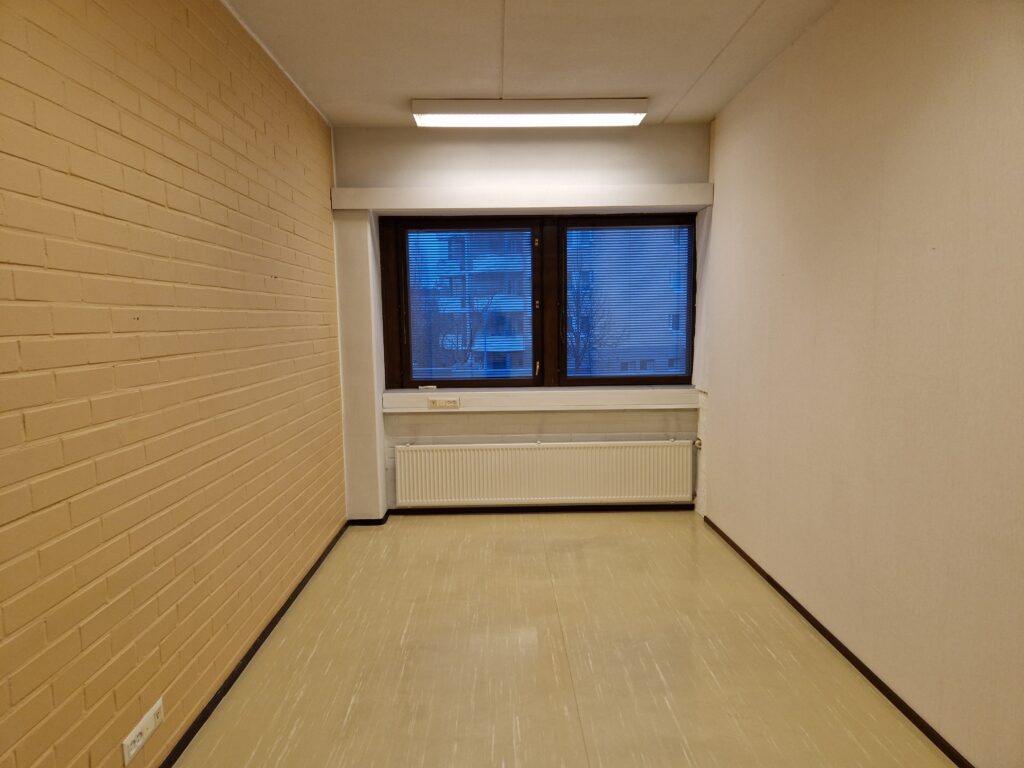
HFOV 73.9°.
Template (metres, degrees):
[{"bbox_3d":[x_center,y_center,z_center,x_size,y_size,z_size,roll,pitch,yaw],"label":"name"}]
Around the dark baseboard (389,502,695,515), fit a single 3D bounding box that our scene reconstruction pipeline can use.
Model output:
[{"bbox_3d":[0.254,1.050,5.646,2.530,0.052,0.015,-1,6,-1],"label":"dark baseboard"}]

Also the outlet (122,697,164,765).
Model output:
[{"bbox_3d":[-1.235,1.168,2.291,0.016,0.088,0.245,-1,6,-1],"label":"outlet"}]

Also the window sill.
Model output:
[{"bbox_3d":[0.236,0.124,5.619,2.530,0.157,0.270,-1,6,-1],"label":"window sill"}]

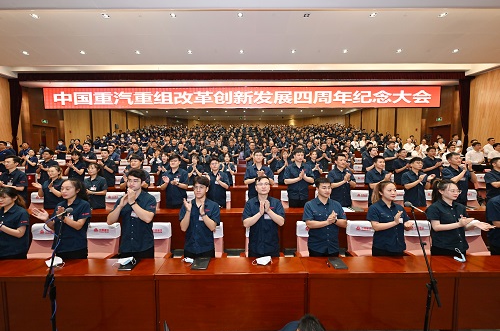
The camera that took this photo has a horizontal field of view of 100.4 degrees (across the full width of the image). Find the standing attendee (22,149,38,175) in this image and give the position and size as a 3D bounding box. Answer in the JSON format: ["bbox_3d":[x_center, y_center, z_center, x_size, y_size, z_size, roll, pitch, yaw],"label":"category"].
[{"bbox_3d":[-7.235,0.244,6.935,0.470,1.580,0.400,0,4,-2],"label":"standing attendee"}]

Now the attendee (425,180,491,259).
[{"bbox_3d":[2.374,0.996,2.465,0.520,1.660,0.480,-1,5,-8],"label":"attendee"}]

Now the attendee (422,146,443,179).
[{"bbox_3d":[4.794,0.393,5.502,0.520,1.750,0.420,0,4,0],"label":"attendee"}]

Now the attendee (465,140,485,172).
[{"bbox_3d":[6.189,0.009,5.750,0.520,1.280,0.600,-1,5,0],"label":"attendee"}]

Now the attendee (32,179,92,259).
[{"bbox_3d":[-2.111,0.987,2.445,0.520,1.660,0.480,0,5,5],"label":"attendee"}]

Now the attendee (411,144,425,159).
[{"bbox_3d":[6.154,-0.110,7.650,0.520,1.280,0.600,-1,5,0],"label":"attendee"}]

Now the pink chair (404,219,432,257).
[{"bbox_3d":[2.596,1.331,3.023,0.600,0.920,0.620,0,4,0],"label":"pink chair"}]

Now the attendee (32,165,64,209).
[{"bbox_3d":[-3.779,0.771,4.066,0.500,1.570,0.420,0,4,-2],"label":"attendee"}]

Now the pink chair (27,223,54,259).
[{"bbox_3d":[-3.154,1.354,3.025,0.600,0.920,0.620,0,4,0],"label":"pink chair"}]

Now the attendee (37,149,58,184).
[{"bbox_3d":[-5.308,0.464,5.507,0.520,1.690,0.420,-1,4,-4],"label":"attendee"}]

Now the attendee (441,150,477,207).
[{"bbox_3d":[3.716,0.648,3.769,0.540,1.750,0.450,-1,5,0],"label":"attendee"}]

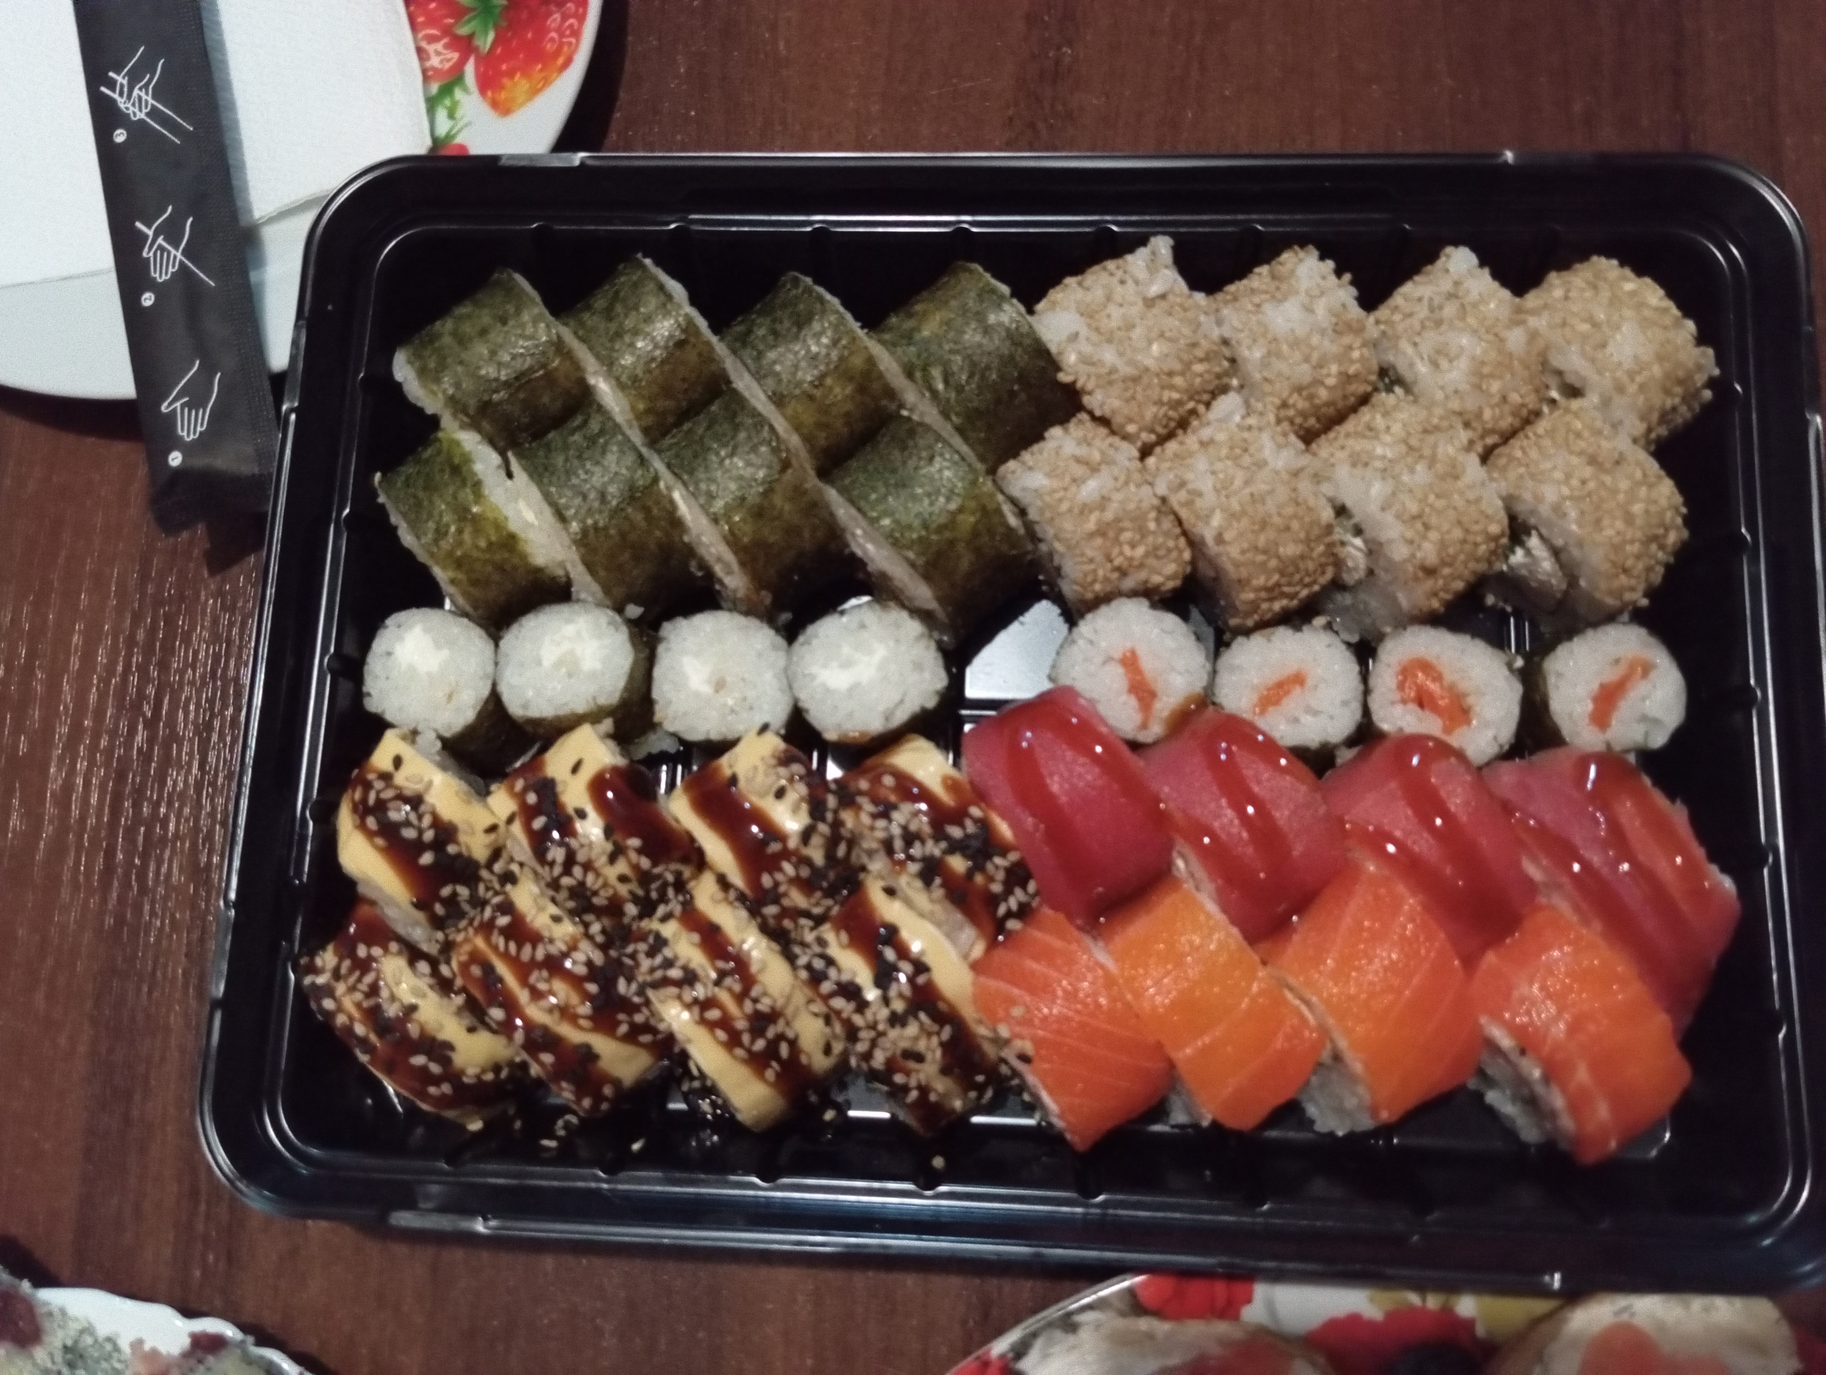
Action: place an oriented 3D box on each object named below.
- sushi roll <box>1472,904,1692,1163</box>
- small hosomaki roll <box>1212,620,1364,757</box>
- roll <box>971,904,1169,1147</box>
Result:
[{"bbox_3d":[0.124,0.066,0.278,0.025,0.033,0.036,-40,79,-4],"label":"sushi roll"},{"bbox_3d":[0.074,0.003,0.302,0.029,0.026,0.026,1,80,4],"label":"small hosomaki roll"},{"bbox_3d":[0.031,0.065,0.287,0.023,0.038,0.041,-32,79,-3],"label":"roll"}]

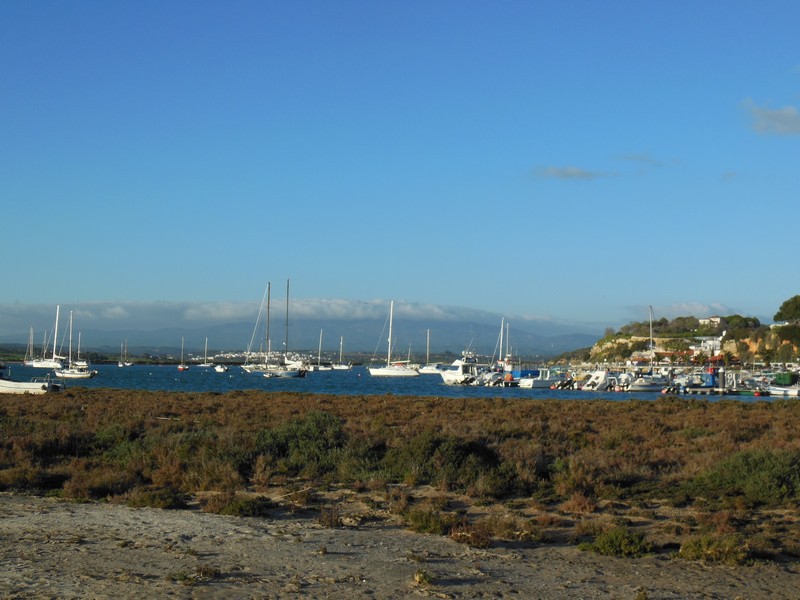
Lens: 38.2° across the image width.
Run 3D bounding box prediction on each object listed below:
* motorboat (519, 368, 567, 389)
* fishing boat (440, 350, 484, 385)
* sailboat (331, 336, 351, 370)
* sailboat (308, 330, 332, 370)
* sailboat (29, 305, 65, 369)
[{"bbox_3d":[15.157,8.271,122.058,5.400,2.150,2.000,2,-4,-33],"label":"motorboat"},{"bbox_3d":[7.157,7.507,128.107,2.800,4.000,7.600,2,-4,-35],"label":"fishing boat"},{"bbox_3d":[-17.538,16.019,350.273,7.200,10.200,2.500,-1,-4,29],"label":"sailboat"},{"bbox_3d":[-22.668,14.143,330.322,8.200,12.000,2.800,-1,-3,28],"label":"sailboat"},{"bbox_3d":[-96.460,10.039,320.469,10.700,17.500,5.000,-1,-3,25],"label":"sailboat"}]

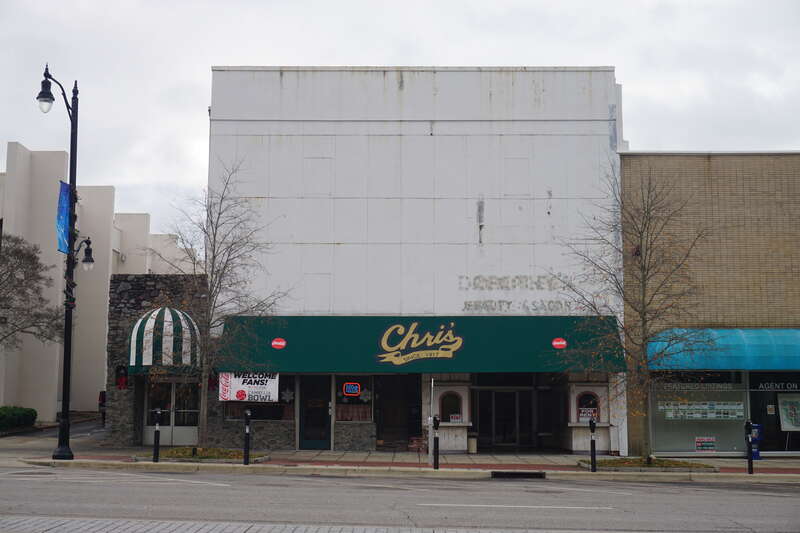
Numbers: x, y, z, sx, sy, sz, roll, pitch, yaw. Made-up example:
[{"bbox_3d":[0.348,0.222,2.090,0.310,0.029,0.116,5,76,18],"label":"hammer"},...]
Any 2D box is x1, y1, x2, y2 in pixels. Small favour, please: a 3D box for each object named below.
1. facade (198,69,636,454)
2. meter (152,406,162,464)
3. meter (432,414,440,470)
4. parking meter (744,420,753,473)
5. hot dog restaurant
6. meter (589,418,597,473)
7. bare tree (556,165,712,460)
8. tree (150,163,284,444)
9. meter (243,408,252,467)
[{"bbox_3d":[0.489,-0.315,32.544,13.181,12.320,1.500,0,-8,0],"label":"facade"},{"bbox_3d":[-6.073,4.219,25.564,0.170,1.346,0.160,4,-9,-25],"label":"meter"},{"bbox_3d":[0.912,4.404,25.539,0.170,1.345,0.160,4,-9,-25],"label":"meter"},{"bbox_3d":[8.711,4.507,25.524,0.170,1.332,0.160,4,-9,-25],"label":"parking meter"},{"bbox_3d":[-0.987,3.598,32.967,15.730,4.561,4.500,0,-8,0],"label":"hot dog restaurant"},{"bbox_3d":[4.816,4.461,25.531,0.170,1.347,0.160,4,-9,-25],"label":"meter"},{"bbox_3d":[6.492,1.193,28.300,4.318,8.223,4.300,0,-8,0],"label":"bare tree"},{"bbox_3d":[-5.056,1.019,28.324,3.824,7.987,3.900,0,-8,0],"label":"tree"},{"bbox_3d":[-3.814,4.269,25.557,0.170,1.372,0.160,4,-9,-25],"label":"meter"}]

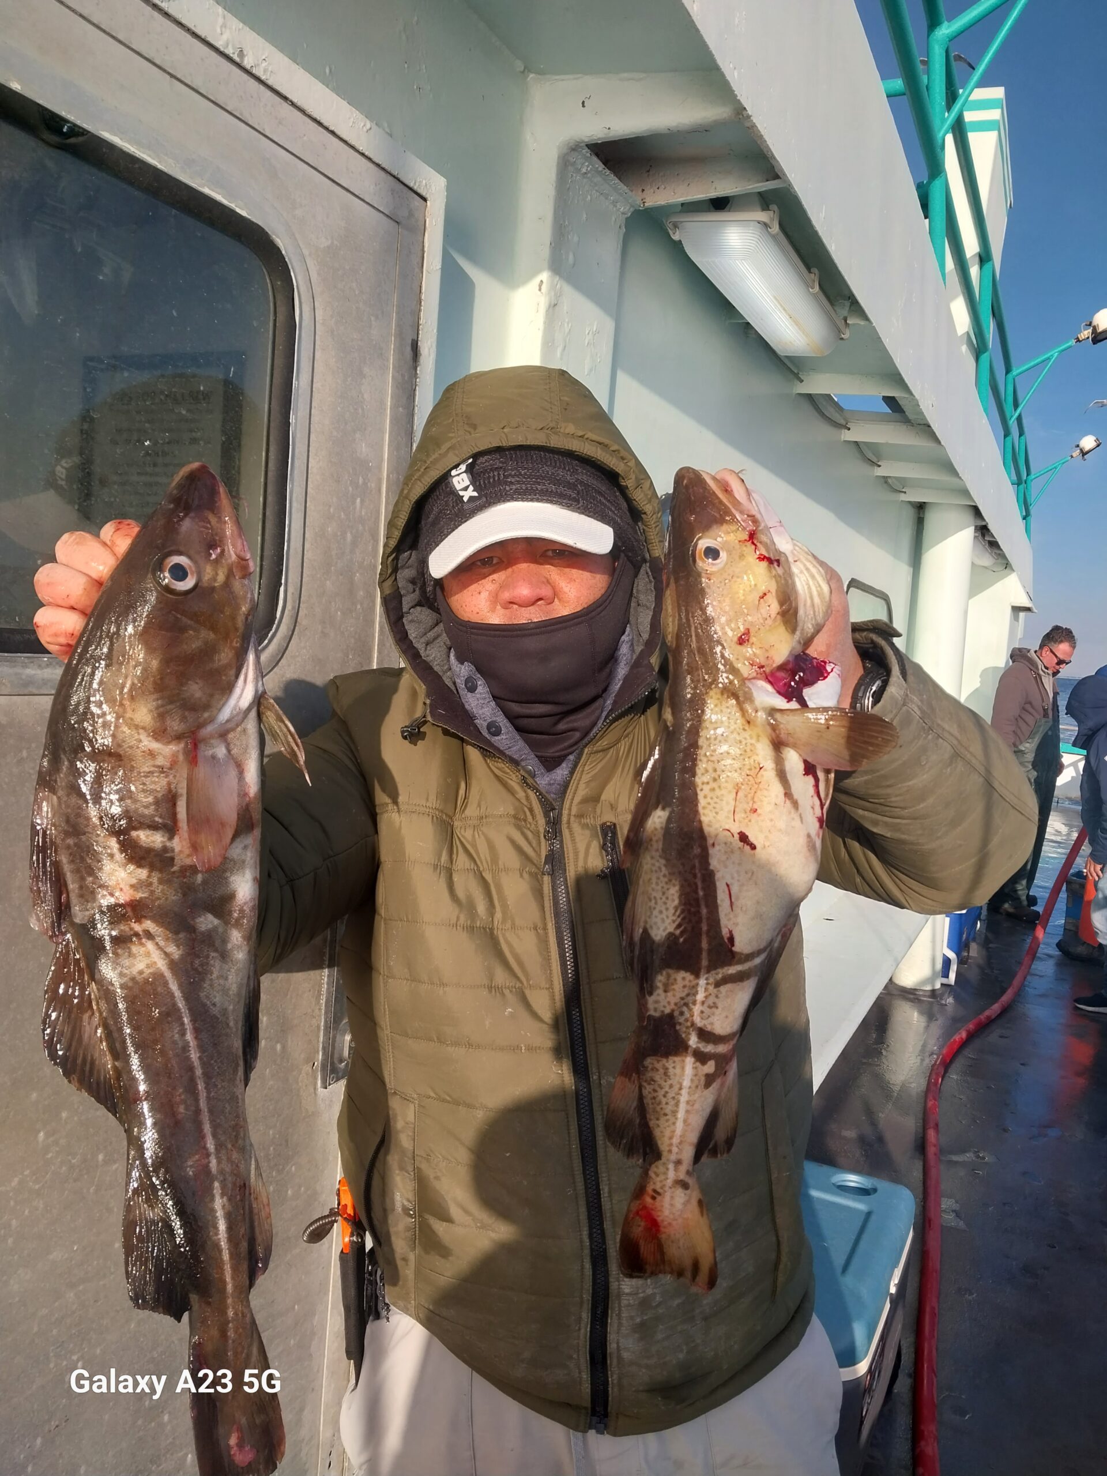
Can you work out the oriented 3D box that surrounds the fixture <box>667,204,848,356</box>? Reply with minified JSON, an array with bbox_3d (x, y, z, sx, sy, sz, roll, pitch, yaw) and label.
[{"bbox_3d":[0.380,-0.798,1.967,0.175,0.110,0.640,12,8,24],"label":"fixture"}]

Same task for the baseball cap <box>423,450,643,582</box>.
[{"bbox_3d":[-0.022,-0.221,1.000,0.190,0.145,0.260,-7,8,-2],"label":"baseball cap"}]

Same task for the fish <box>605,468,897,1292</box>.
[{"bbox_3d":[0.135,0.098,0.772,0.185,0.580,0.110,0,6,-9],"label":"fish"}]

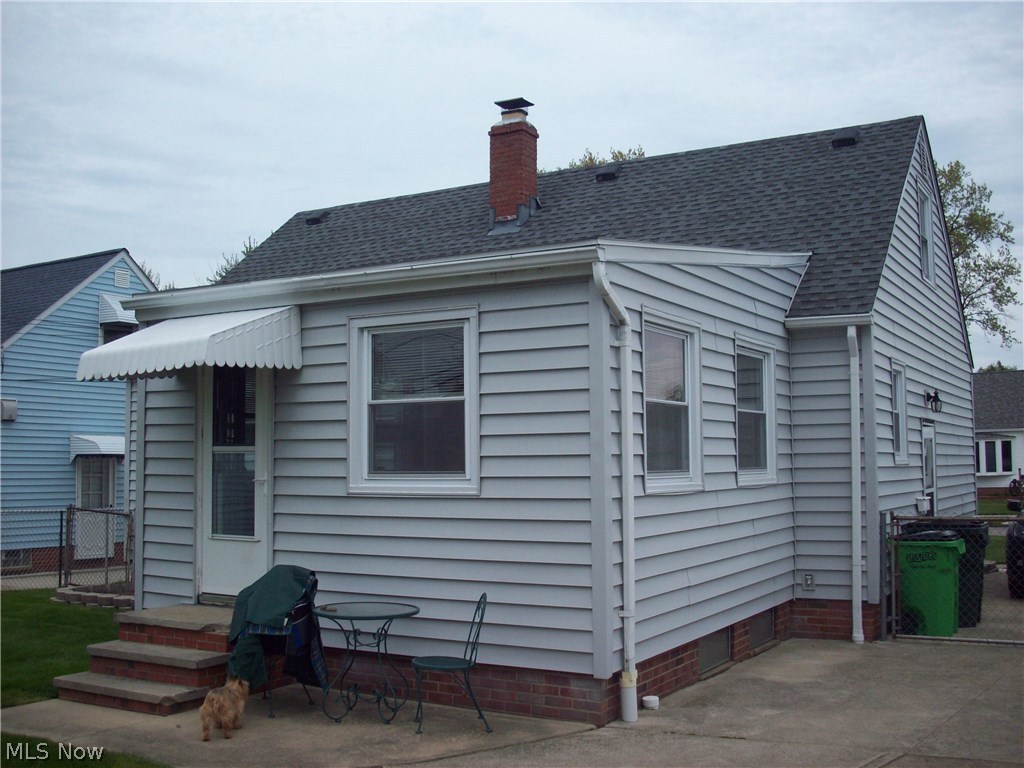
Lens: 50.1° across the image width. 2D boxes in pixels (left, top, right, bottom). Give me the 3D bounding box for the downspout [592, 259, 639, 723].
[{"bbox_3d":[0.686,0.719,7.279,0.135,3.045,0.420,-3,-5,30],"label":"downspout"}]

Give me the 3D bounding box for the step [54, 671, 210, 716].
[{"bbox_3d":[-2.741,2.212,7.858,1.150,0.148,0.410,-3,-5,30],"label":"step"}]

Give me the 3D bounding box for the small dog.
[{"bbox_3d":[-1.839,2.046,6.982,0.200,0.345,0.470,-1,-4,7],"label":"small dog"}]

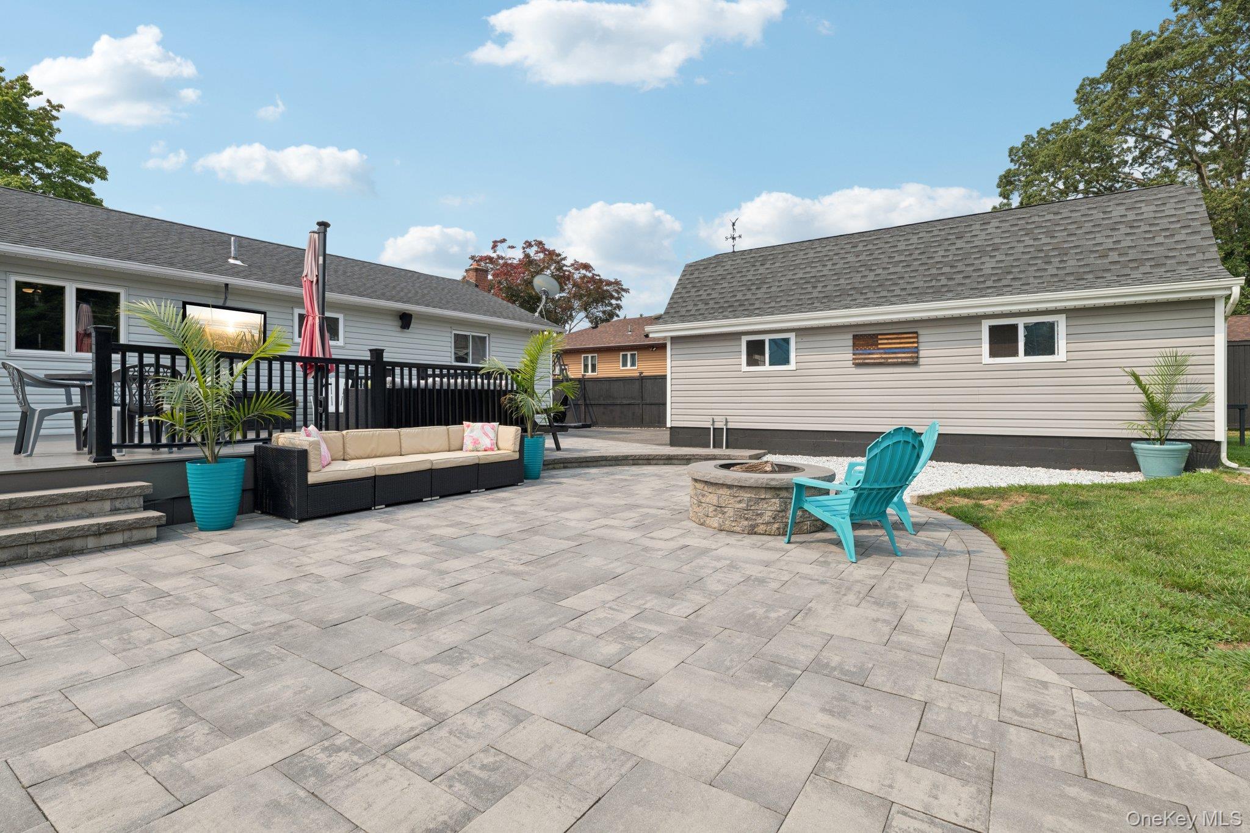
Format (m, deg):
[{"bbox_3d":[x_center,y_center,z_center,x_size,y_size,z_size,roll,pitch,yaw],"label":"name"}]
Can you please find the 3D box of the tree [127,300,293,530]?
[{"bbox_3d":[-3.580,-0.020,5.101,1.150,1.960,1.170,1,1,34],"label":"tree"}]

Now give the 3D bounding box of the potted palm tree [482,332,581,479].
[{"bbox_3d":[-1.360,-0.171,8.398,1.360,2.120,1.220,0,1,0],"label":"potted palm tree"}]

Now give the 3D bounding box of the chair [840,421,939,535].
[{"bbox_3d":[2.217,0.501,5.066,0.840,0.920,0.730,0,1,15],"label":"chair"}]

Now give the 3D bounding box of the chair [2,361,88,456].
[{"bbox_3d":[-5.630,-0.076,5.780,0.560,0.880,0.580,1,2,37],"label":"chair"}]

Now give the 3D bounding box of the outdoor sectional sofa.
[{"bbox_3d":[-2.467,0.540,6.747,0.790,0.770,2.910,1,1,34],"label":"outdoor sectional sofa"}]

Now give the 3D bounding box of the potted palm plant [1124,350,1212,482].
[{"bbox_3d":[7.230,-0.054,7.871,0.950,1.690,0.920,1,1,31],"label":"potted palm plant"}]

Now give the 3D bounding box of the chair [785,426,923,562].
[{"bbox_3d":[1.670,0.518,4.270,0.730,0.920,0.840,-1,1,-24],"label":"chair"}]

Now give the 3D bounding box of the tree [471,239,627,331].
[{"bbox_3d":[-4.600,-5.132,34.898,9.500,10.800,9.000,0,1,0],"label":"tree"}]

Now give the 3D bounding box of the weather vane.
[{"bbox_3d":[2.740,-4.562,14.755,0.390,0.890,0.350,0,1,0],"label":"weather vane"}]

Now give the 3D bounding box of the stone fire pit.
[{"bbox_3d":[1.234,0.719,5.407,1.310,0.470,1.310,0,1,0],"label":"stone fire pit"}]

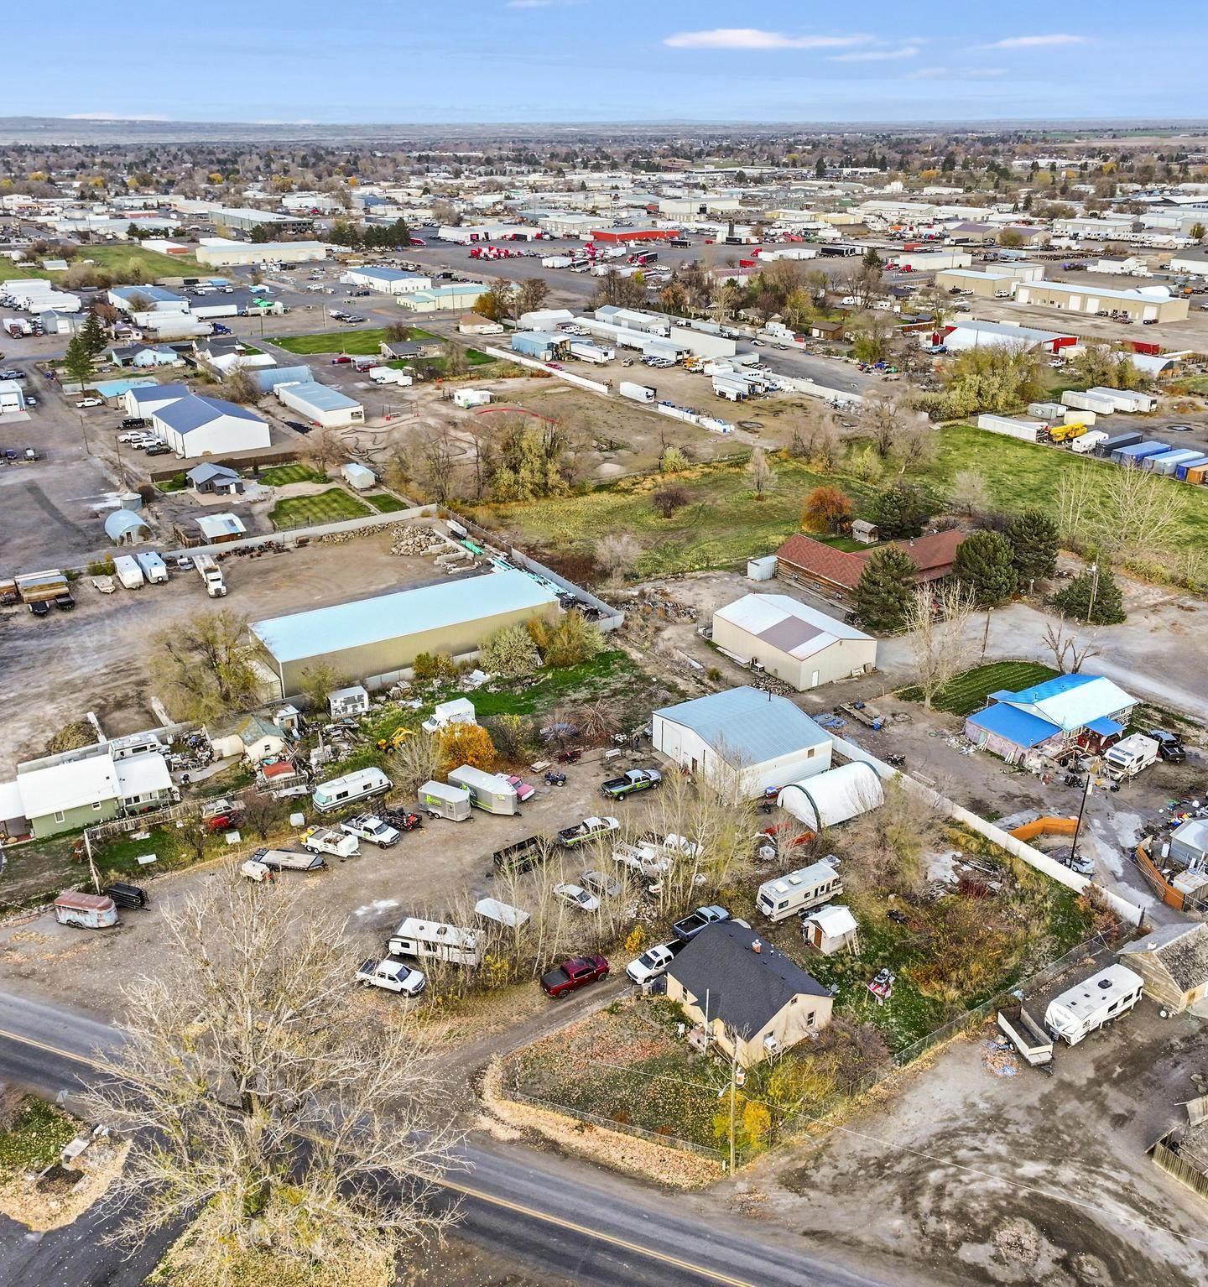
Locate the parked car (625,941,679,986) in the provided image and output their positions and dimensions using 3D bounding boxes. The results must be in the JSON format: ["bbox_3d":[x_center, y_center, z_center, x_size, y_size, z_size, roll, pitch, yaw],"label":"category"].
[{"bbox_3d":[4.643,25.796,97.207,5.750,1.880,2.000,-14,27,-29],"label":"parked car"}]

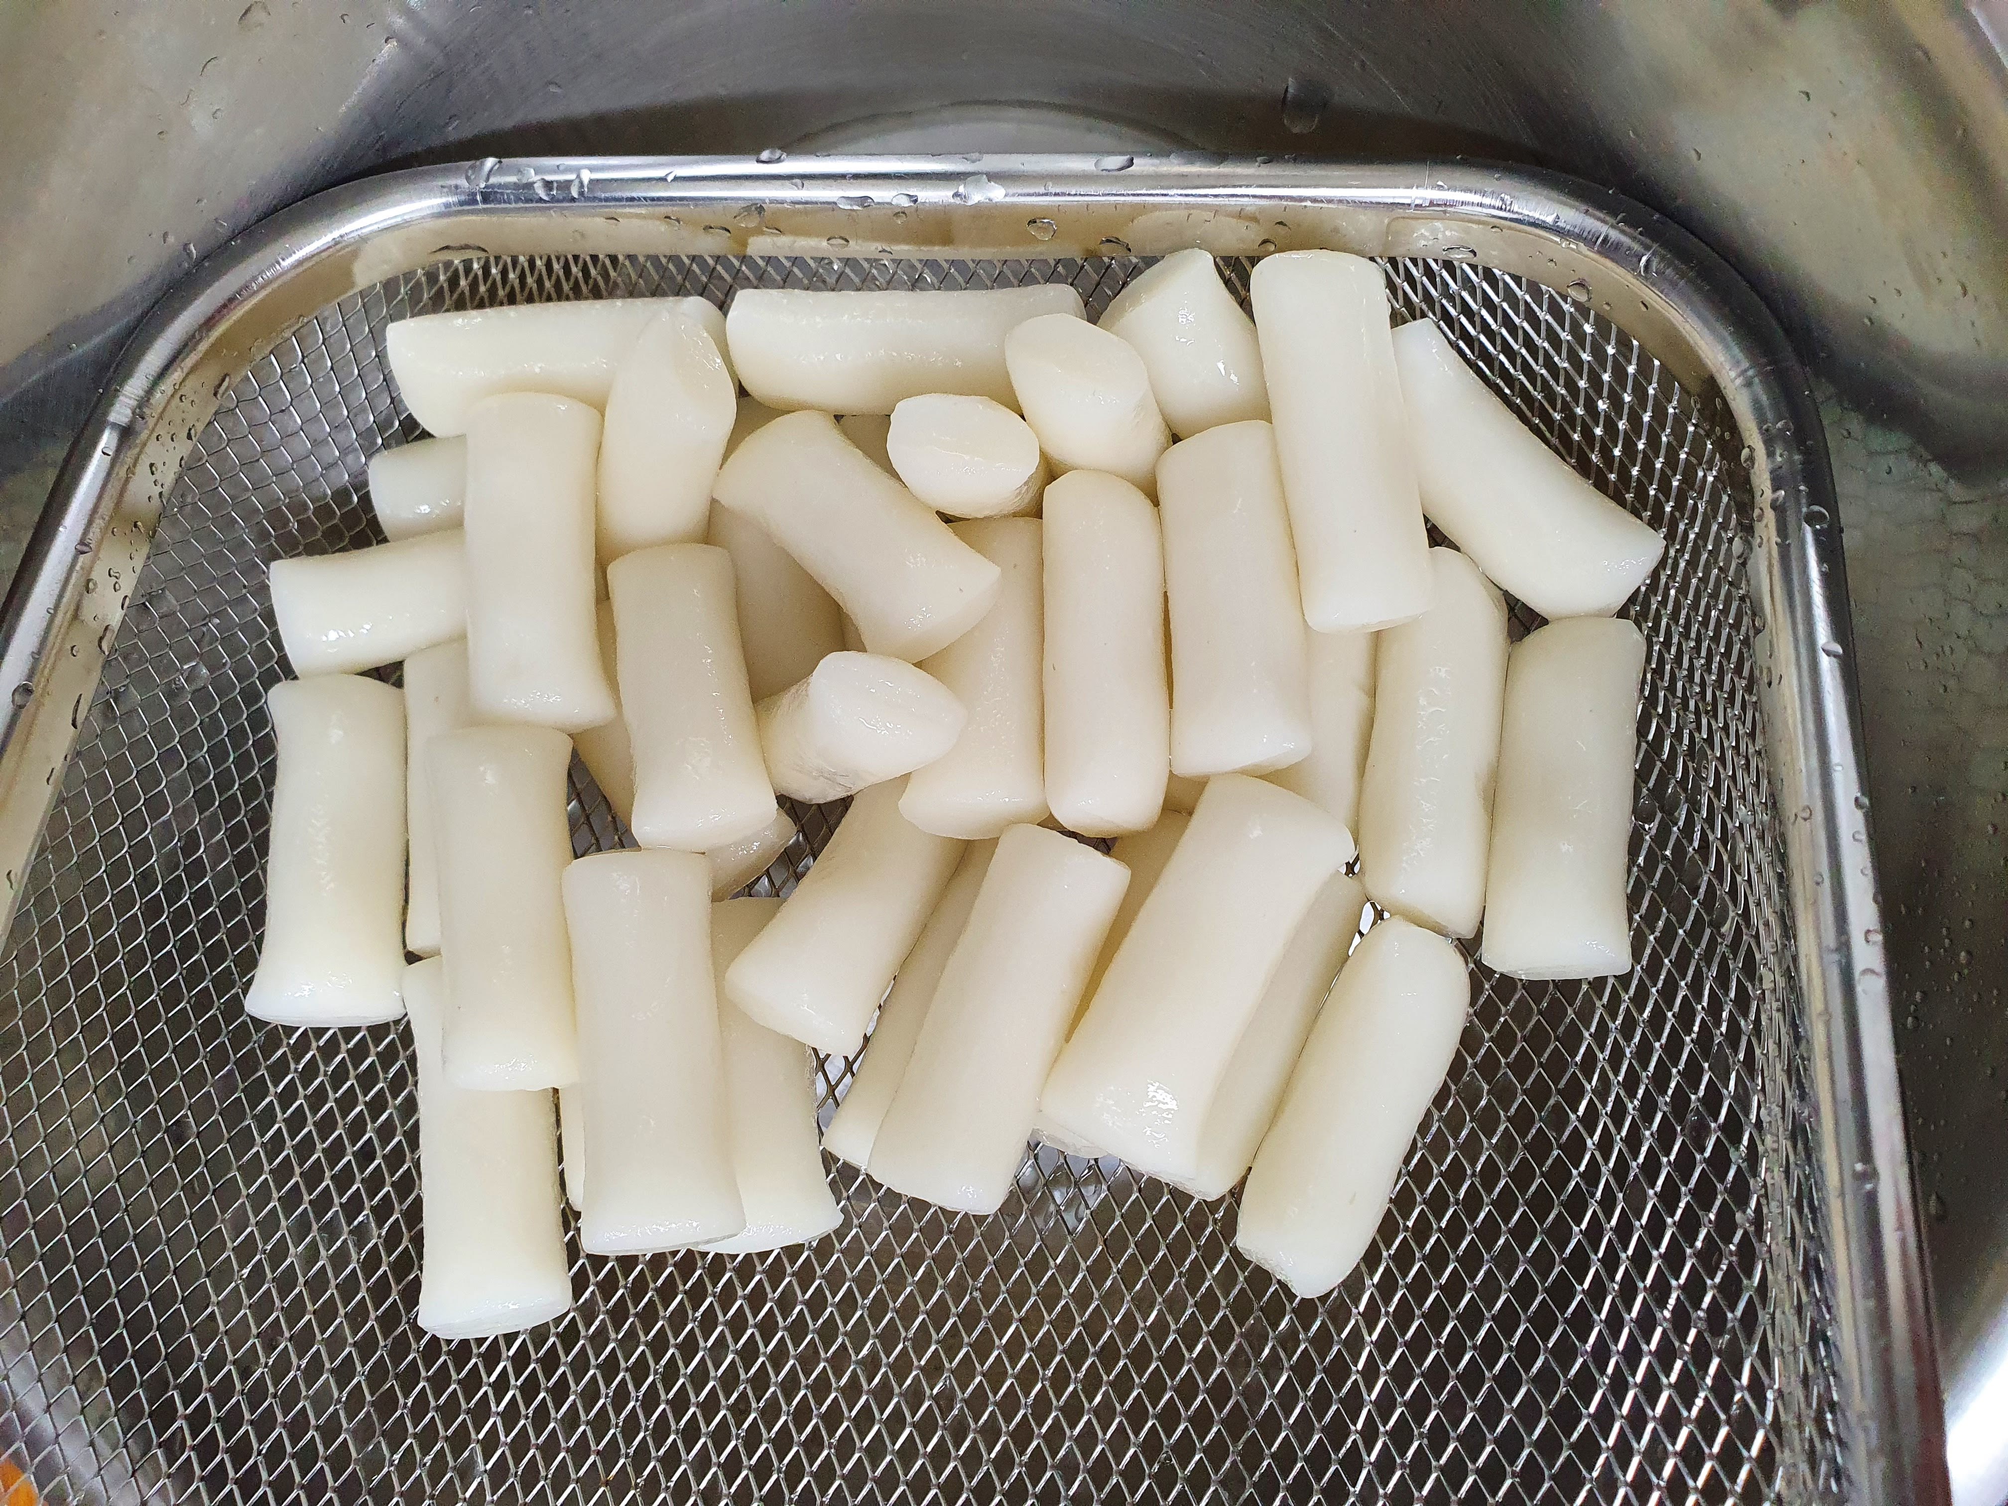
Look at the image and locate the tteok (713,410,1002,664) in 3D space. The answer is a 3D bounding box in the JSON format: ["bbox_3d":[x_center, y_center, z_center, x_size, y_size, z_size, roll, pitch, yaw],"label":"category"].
[{"bbox_3d":[-0.026,-0.039,0.255,0.024,0.024,0.043,-40,54,-10],"label":"tteok"}]

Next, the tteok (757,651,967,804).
[{"bbox_3d":[-0.030,-0.002,0.228,0.021,0.049,0.023,20,68,-36],"label":"tteok"}]

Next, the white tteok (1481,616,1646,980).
[{"bbox_3d":[0.091,0.007,0.243,0.022,0.022,0.054,8,72,8],"label":"white tteok"}]

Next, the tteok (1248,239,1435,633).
[{"bbox_3d":[0.053,-0.049,0.239,0.021,0.021,0.057,-4,72,4],"label":"tteok"}]

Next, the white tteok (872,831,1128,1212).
[{"bbox_3d":[0.000,0.038,0.222,0.023,0.021,0.053,19,76,8],"label":"white tteok"}]

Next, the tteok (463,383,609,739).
[{"bbox_3d":[-0.078,-0.032,0.254,0.022,0.022,0.053,-10,68,1],"label":"tteok"}]

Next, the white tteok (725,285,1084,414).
[{"bbox_3d":[-0.017,-0.069,0.258,0.059,0.019,0.019,-2,70,2],"label":"white tteok"}]

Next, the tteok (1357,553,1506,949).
[{"bbox_3d":[0.067,-0.002,0.232,0.019,0.020,0.057,7,75,5],"label":"tteok"}]

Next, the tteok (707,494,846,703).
[{"bbox_3d":[-0.038,-0.026,0.250,0.020,0.020,0.056,-6,70,1],"label":"tteok"}]

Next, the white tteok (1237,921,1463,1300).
[{"bbox_3d":[0.054,0.053,0.231,0.019,0.019,0.056,21,73,12],"label":"white tteok"}]

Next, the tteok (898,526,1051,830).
[{"bbox_3d":[-0.004,-0.012,0.230,0.019,0.020,0.054,-1,46,2],"label":"tteok"}]

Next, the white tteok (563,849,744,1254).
[{"bbox_3d":[-0.049,0.040,0.209,0.021,0.020,0.052,-12,59,-2],"label":"white tteok"}]

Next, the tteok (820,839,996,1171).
[{"bbox_3d":[-0.004,0.038,0.224,0.021,0.020,0.054,27,73,12],"label":"tteok"}]

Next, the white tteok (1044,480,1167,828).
[{"bbox_3d":[0.015,-0.015,0.230,0.018,0.019,0.054,-1,68,3],"label":"white tteok"}]

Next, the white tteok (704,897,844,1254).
[{"bbox_3d":[-0.040,0.051,0.241,0.022,0.022,0.053,-10,69,1],"label":"white tteok"}]

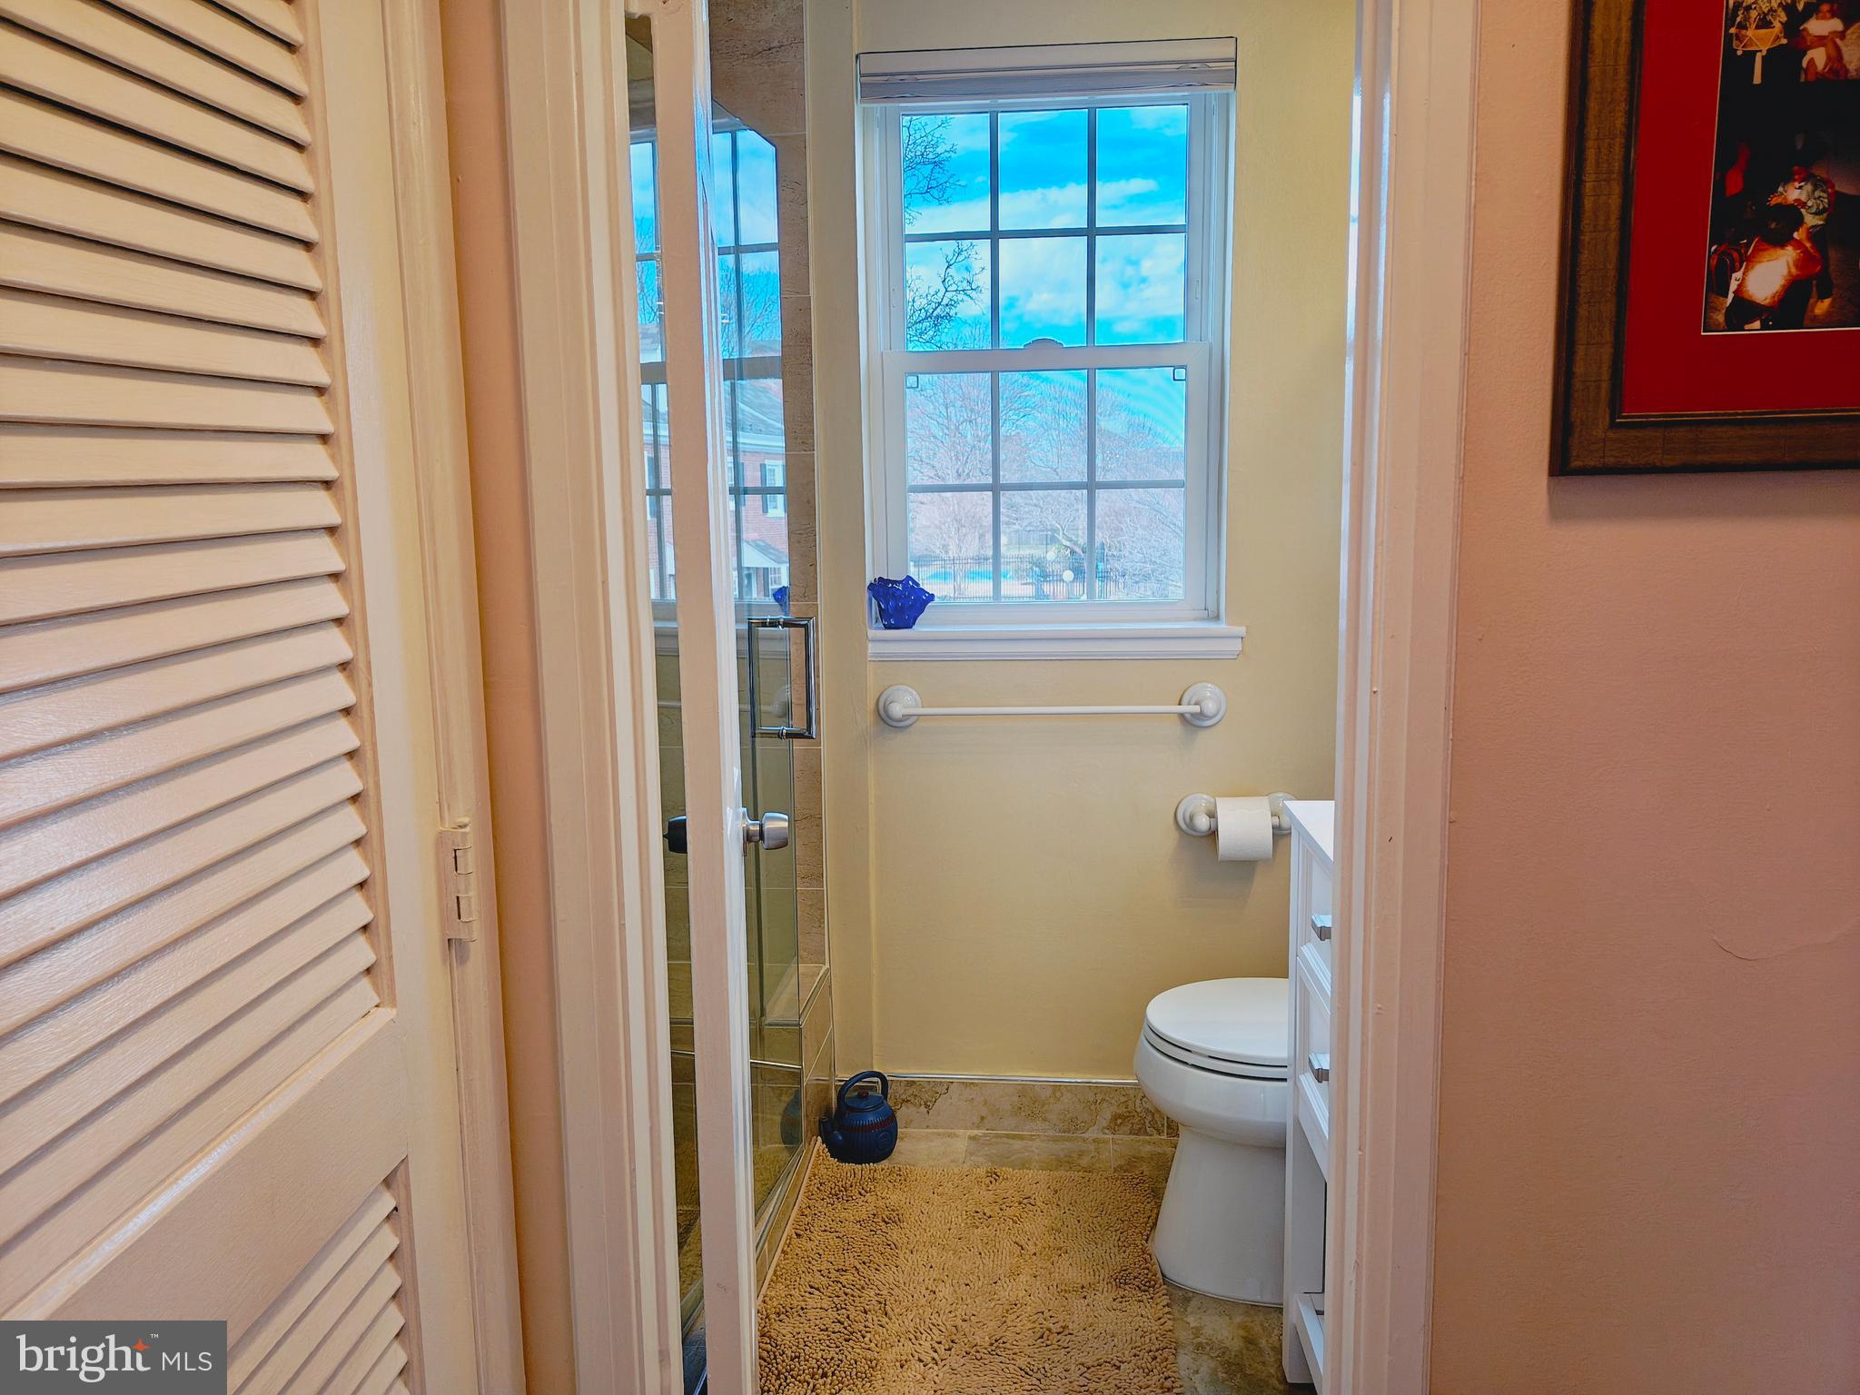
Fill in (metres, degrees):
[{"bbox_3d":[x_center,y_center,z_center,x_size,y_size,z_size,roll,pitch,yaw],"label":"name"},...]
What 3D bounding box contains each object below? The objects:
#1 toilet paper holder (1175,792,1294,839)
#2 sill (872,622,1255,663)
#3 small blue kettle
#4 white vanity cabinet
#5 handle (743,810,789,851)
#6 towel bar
[{"bbox_3d":[0.607,0.238,2.634,0.240,0.090,0.080,0,8,5],"label":"toilet paper holder"},{"bbox_3d":[0.247,-0.110,2.676,0.732,0.068,0.105,0,8,5],"label":"sill"},{"bbox_3d":[-0.147,0.839,2.688,0.170,0.177,0.130,-7,10,-40],"label":"small blue kettle"},{"bbox_3d":[0.739,0.618,1.611,0.530,0.875,0.610,0,8,5],"label":"white vanity cabinet"},{"bbox_3d":[-0.222,0.182,1.826,0.064,0.060,0.060,-2,8,-6],"label":"handle"},{"bbox_3d":[0.237,0.023,2.638,0.692,0.086,0.077,0,8,5],"label":"towel bar"}]

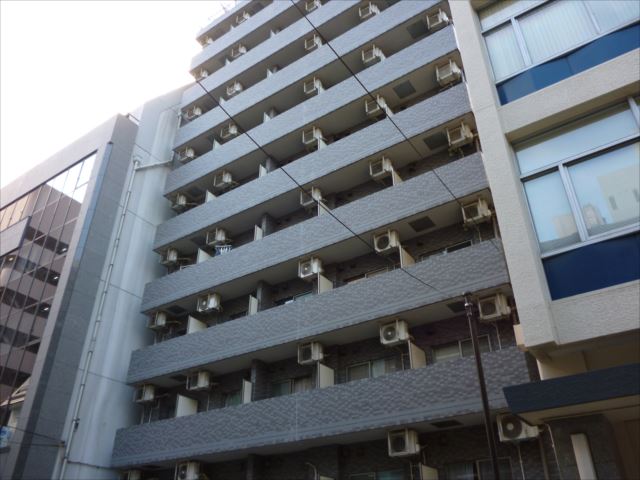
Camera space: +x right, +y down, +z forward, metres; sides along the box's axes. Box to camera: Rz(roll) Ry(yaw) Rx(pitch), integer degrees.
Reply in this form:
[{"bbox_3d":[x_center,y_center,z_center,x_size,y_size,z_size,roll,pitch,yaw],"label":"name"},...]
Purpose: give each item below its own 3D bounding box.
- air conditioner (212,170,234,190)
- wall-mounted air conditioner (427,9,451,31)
[{"bbox_3d":[-4.205,-2.570,22.542,0.670,0.523,0.270,-20,-37,28],"label":"air conditioner"},{"bbox_3d":[4.387,-8.066,19.146,0.670,0.523,0.270,-20,-37,28],"label":"wall-mounted air conditioner"}]

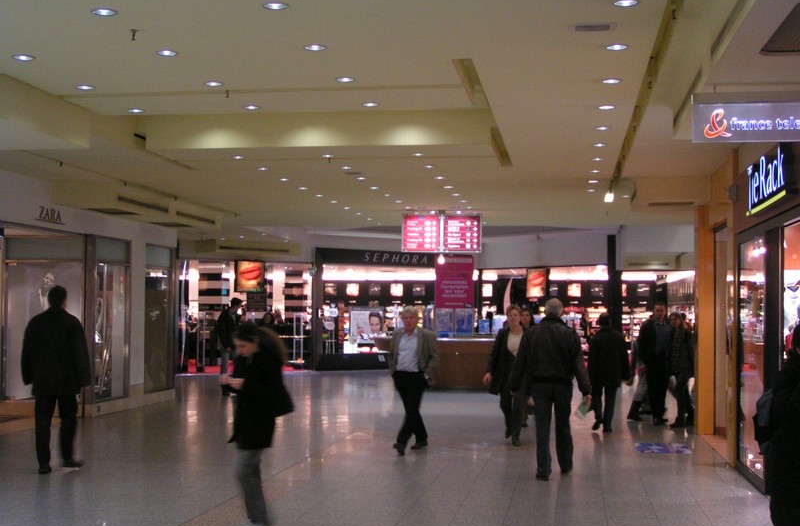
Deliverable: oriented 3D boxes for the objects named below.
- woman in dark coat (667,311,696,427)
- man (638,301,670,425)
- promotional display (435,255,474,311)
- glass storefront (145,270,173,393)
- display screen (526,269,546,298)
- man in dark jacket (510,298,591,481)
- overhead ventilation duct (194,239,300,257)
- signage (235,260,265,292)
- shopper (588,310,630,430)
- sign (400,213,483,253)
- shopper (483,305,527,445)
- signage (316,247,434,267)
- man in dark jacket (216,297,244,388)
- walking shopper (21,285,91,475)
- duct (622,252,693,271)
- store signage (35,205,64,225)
[{"bbox_3d":[4.130,1.556,15.939,0.480,1.677,0.400,0,-3,18],"label":"woman in dark coat"},{"bbox_3d":[3.751,1.471,15.963,0.520,1.780,0.380,0,-3,-3],"label":"man"},{"bbox_3d":[1.149,0.396,22.900,0.810,1.100,0.100,0,-3,6],"label":"promotional display"},{"bbox_3d":[-4.154,1.180,18.748,0.100,2.089,1.223,0,-3,10],"label":"glass storefront"},{"bbox_3d":[3.910,0.585,31.000,0.720,0.780,0.160,-2,-3,38],"label":"display screen"},{"bbox_3d":[1.515,1.243,10.831,0.750,1.777,0.480,0,-3,6],"label":"man in dark jacket"},{"bbox_3d":[-3.808,-0.364,27.300,2.400,0.340,1.000,2,-3,-30],"label":"overhead ventilation duct"},{"bbox_3d":[-3.907,0.350,28.200,0.740,0.760,0.180,2,-3,-29],"label":"signage"},{"bbox_3d":[2.979,1.553,15.531,0.560,1.660,0.420,0,-3,3],"label":"shopper"},{"bbox_3d":[0.707,-0.502,18.500,1.370,0.670,0.120,0,-3,9],"label":"sign"},{"bbox_3d":[1.339,1.392,13.647,0.550,1.690,0.420,1,-3,-7],"label":"shopper"},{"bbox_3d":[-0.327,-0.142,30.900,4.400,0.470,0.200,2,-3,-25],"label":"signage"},{"bbox_3d":[-3.285,1.608,21.040,0.420,1.871,0.480,0,-3,21],"label":"man in dark jacket"},{"bbox_3d":[-3.431,1.155,10.892,0.620,1.848,0.420,0,-3,12],"label":"walking shopper"},{"bbox_3d":[6.916,-0.041,29.400,1.800,0.480,0.700,0,-3,9],"label":"duct"},{"bbox_3d":[-4.798,-0.654,14.994,0.050,0.172,0.904,0,-3,9],"label":"store signage"}]

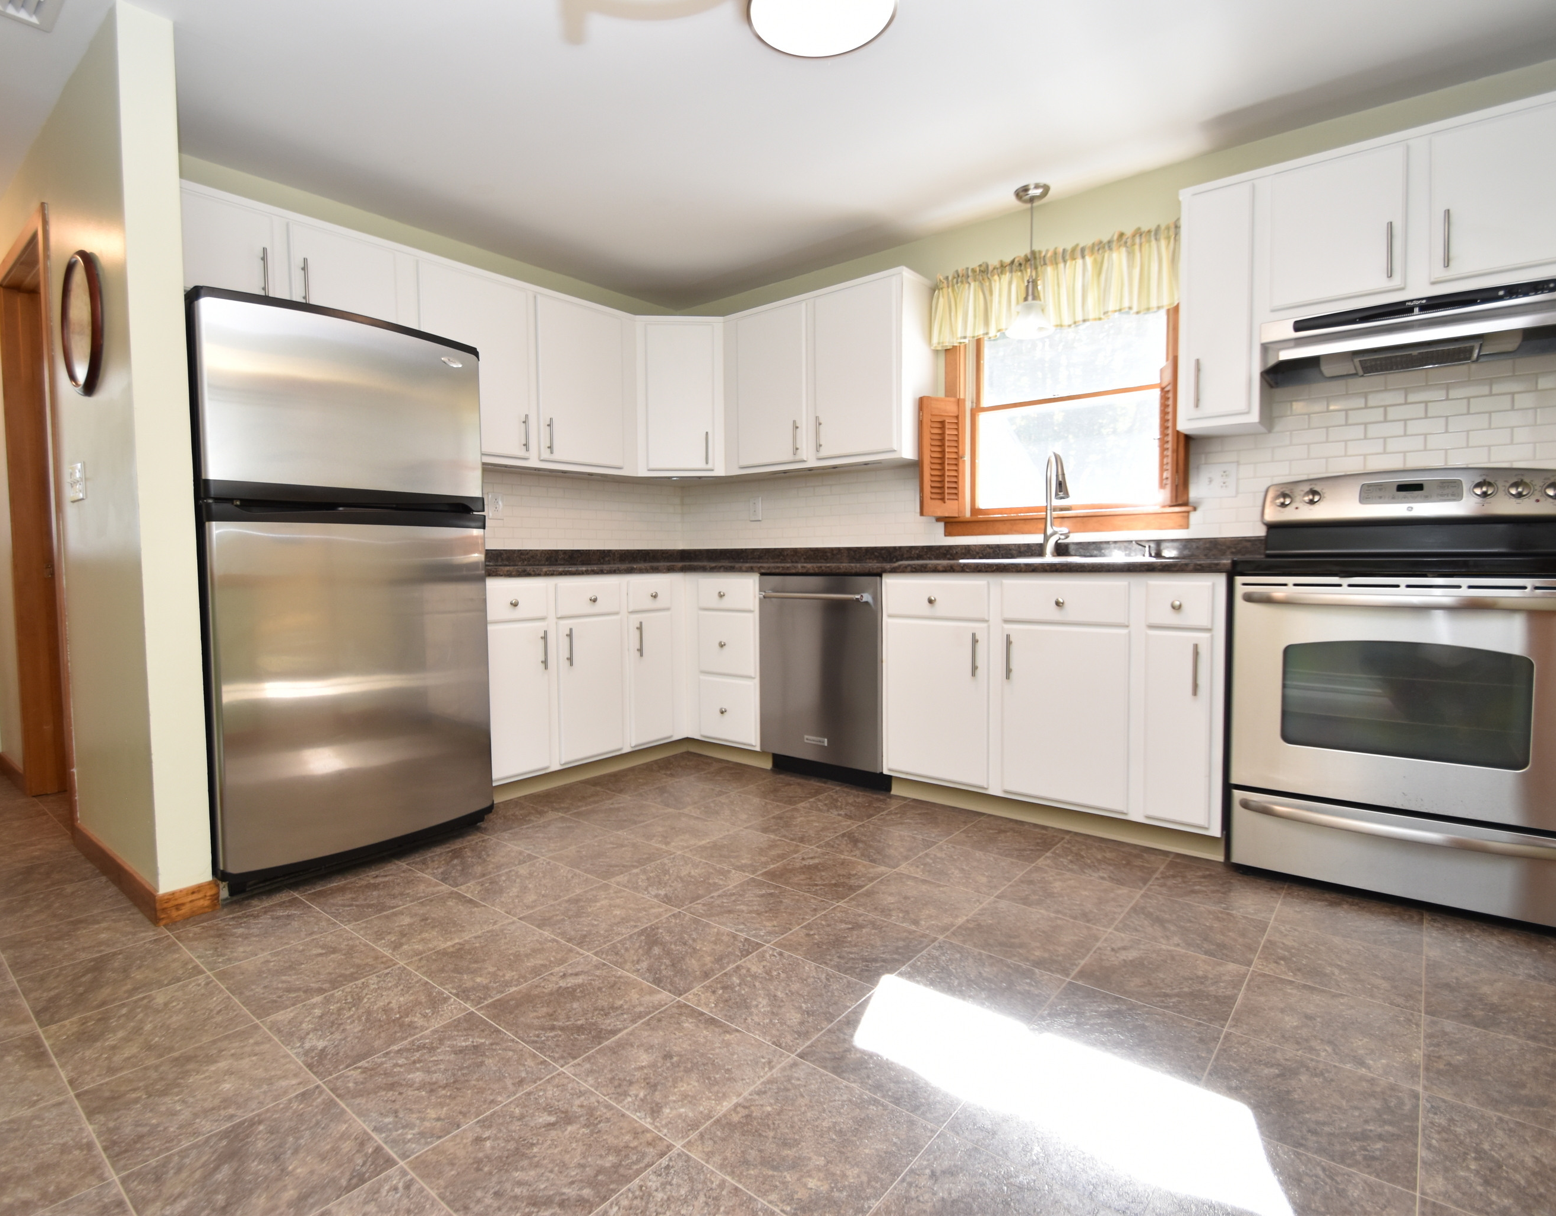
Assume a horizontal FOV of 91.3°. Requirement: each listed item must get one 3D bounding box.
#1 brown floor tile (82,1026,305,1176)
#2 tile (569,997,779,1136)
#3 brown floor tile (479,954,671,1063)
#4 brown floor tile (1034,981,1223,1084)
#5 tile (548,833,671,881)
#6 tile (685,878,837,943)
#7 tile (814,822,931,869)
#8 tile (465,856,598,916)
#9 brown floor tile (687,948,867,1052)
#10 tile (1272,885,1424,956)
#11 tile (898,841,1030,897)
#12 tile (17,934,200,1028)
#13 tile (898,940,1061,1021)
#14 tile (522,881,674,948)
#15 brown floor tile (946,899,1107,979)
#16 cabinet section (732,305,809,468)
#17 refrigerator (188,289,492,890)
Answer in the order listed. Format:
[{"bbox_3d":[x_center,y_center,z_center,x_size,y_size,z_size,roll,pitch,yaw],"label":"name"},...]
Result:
[{"bbox_3d":[-0.997,0.830,1.307,0.297,0.010,0.291,2,3,38],"label":"brown floor tile"},{"bbox_3d":[-0.182,0.850,1.409,0.303,0.015,0.299,2,3,39],"label":"tile"},{"bbox_3d":[-0.422,0.845,1.609,0.303,0.010,0.300,2,4,38],"label":"brown floor tile"},{"bbox_3d":[0.662,0.833,1.473,0.300,0.010,0.293,2,4,39],"label":"brown floor tile"},{"bbox_3d":[-0.531,0.798,2.454,0.304,0.010,0.300,2,4,39],"label":"tile"},{"bbox_3d":[-0.049,0.816,2.061,0.304,0.010,0.300,2,4,39],"label":"tile"},{"bbox_3d":[0.328,0.801,2.541,0.303,0.015,0.299,2,3,39],"label":"tile"},{"bbox_3d":[-0.694,0.793,2.160,0.297,0.010,0.295,2,3,38],"label":"tile"},{"bbox_3d":[0.003,0.842,1.648,0.306,0.010,0.300,2,4,38],"label":"brown floor tile"},{"bbox_3d":[1.501,0.818,2.007,0.305,0.010,0.310,2,4,38],"label":"tile"},{"bbox_3d":[0.566,0.793,2.308,0.306,0.010,0.303,2,4,39],"label":"tile"},{"bbox_3d":[-1.512,0.845,1.728,0.303,0.015,0.299,2,3,39],"label":"tile"},{"bbox_3d":[0.434,0.838,1.688,0.305,0.010,0.300,2,4,38],"label":"tile"},{"bbox_3d":[-0.477,0.827,2.028,0.303,0.015,0.299,2,3,39],"label":"tile"},{"bbox_3d":[0.627,0.825,1.900,0.303,0.015,0.299,2,3,39],"label":"brown floor tile"},{"bbox_3d":[0.054,-1.049,3.741,0.440,0.735,0.325,2,4,38],"label":"cabinet section"},{"bbox_3d":[-1.539,-0.049,2.536,0.804,1.640,0.798,2,3,38],"label":"refrigerator"}]

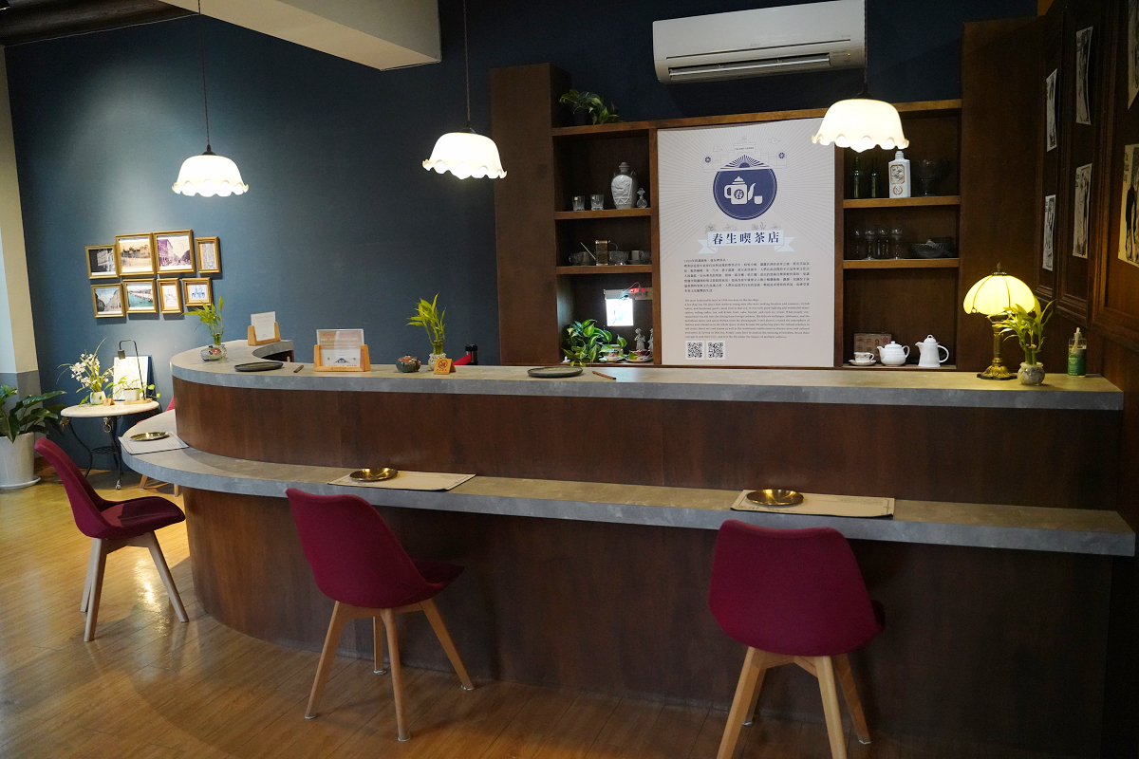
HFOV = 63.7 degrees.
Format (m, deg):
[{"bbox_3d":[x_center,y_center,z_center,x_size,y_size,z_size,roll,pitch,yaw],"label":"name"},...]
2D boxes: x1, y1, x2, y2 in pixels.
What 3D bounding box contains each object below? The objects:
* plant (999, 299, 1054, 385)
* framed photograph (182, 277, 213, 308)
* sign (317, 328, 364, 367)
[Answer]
[{"bbox_3d":[1.359,-0.114,2.730,0.147,0.249,0.150,2,8,27],"label":"plant"},{"bbox_3d":[-2.648,-0.625,6.564,0.252,0.196,0.025,1,8,21],"label":"framed photograph"},{"bbox_3d":[-0.878,-0.116,3.540,0.208,0.160,0.050,1,9,17],"label":"sign"}]

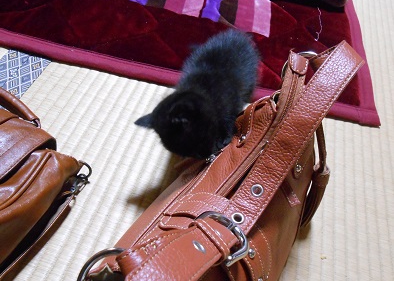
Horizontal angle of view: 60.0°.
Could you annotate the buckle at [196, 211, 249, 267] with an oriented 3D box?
[{"bbox_3d":[0.019,0.073,0.252,0.041,0.010,0.027,43,27,19],"label":"buckle"}]

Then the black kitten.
[{"bbox_3d":[0.014,-0.064,0.453,0.112,0.127,0.235,24,53,6],"label":"black kitten"}]

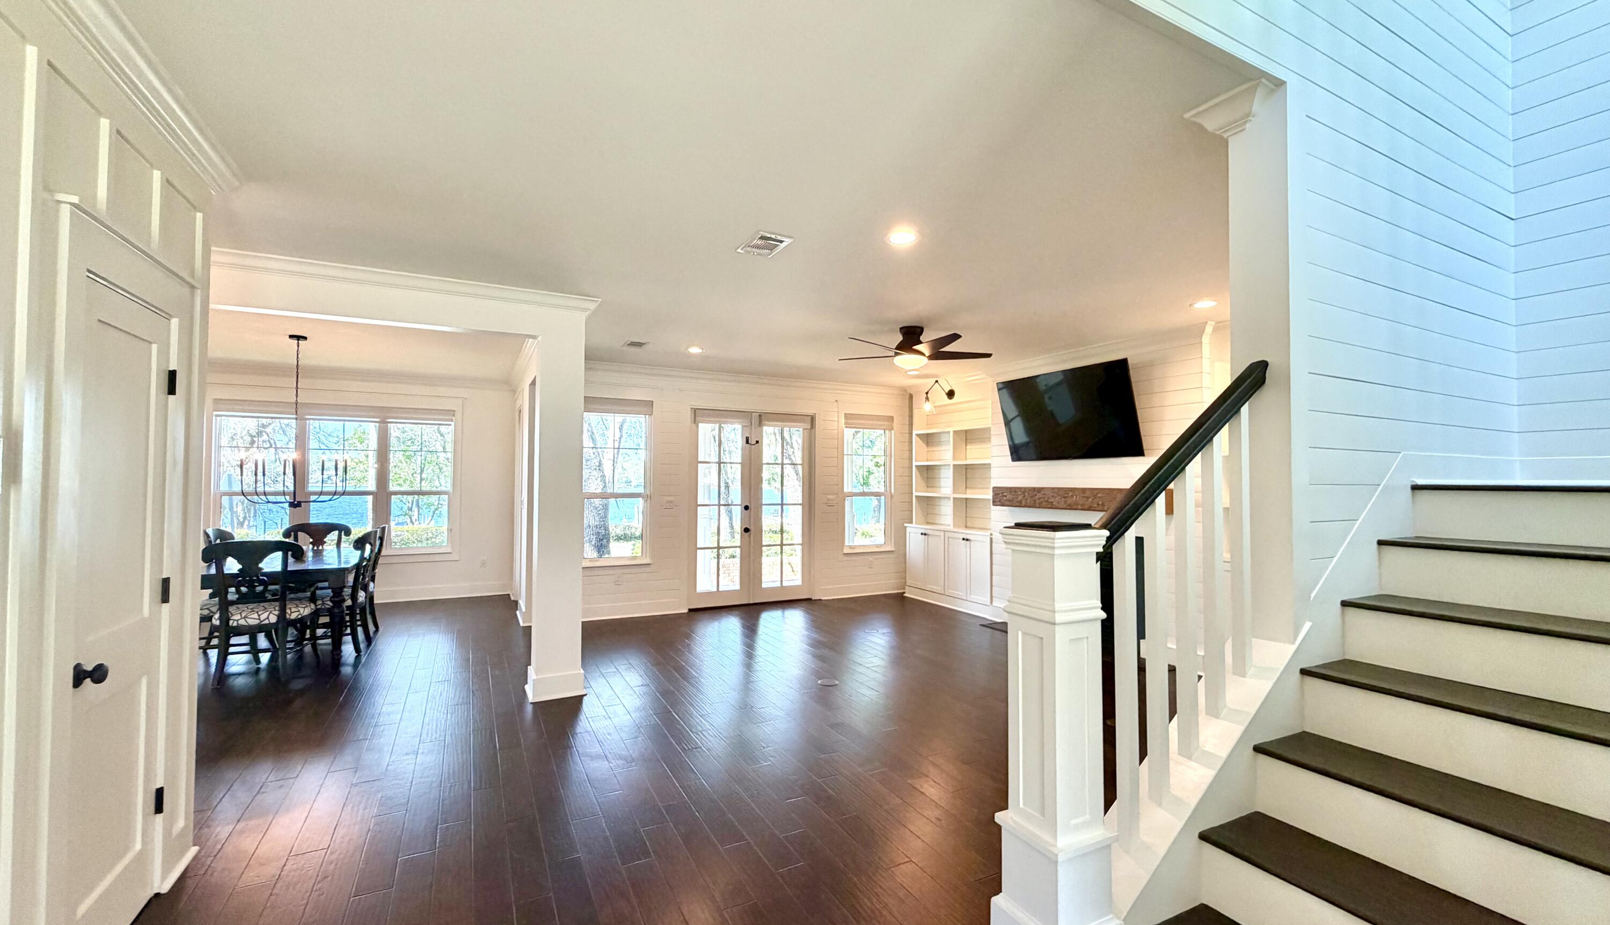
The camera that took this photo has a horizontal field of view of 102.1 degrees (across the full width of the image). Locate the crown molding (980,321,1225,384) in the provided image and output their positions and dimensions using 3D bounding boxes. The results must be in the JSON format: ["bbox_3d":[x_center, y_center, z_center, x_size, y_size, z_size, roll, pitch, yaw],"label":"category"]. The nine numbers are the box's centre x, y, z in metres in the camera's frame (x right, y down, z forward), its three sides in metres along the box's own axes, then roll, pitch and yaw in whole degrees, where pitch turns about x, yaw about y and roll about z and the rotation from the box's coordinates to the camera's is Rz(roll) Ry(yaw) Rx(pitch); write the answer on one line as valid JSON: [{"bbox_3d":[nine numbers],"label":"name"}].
[{"bbox_3d":[2.558,-1.007,6.111,0.100,0.120,2.470,1,-2,-28],"label":"crown molding"}]

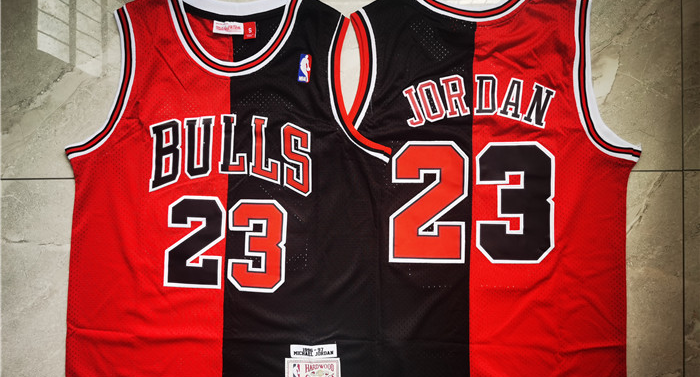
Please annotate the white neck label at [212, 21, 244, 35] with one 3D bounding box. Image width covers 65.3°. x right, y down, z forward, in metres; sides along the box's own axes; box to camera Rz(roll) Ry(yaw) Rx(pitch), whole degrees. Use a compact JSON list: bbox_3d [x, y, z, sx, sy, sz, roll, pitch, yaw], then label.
[{"bbox_3d":[-0.202,-0.268,0.913,0.051,0.004,0.020,5,91,2],"label":"white neck label"}]

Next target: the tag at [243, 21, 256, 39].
[{"bbox_3d":[-0.167,-0.263,0.912,0.020,0.004,0.027,-3,90,2],"label":"tag"}]

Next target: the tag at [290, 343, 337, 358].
[{"bbox_3d":[-0.060,0.271,0.908,0.077,0.004,0.022,-1,90,2],"label":"tag"}]

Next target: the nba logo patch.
[{"bbox_3d":[-0.074,-0.199,0.905,0.018,0.004,0.046,6,91,2],"label":"nba logo patch"}]

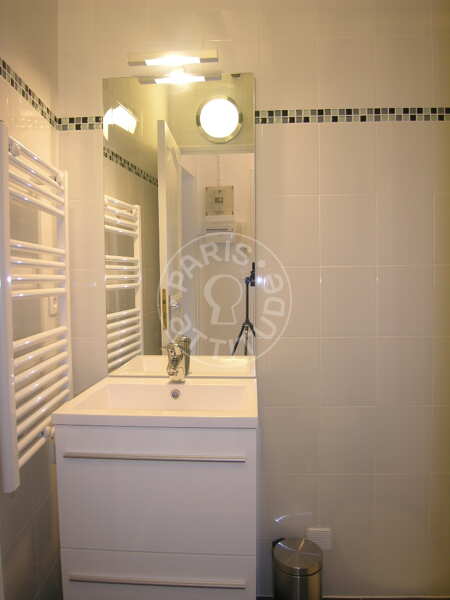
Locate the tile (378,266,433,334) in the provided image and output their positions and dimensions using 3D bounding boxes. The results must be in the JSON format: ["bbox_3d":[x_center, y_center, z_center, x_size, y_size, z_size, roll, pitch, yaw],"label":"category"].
[{"bbox_3d":[0.669,0.006,1.544,0.208,0.259,0.010,-1,3,2],"label":"tile"}]

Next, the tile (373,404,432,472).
[{"bbox_3d":[0.673,0.528,1.569,0.208,0.259,0.010,-1,3,2],"label":"tile"}]

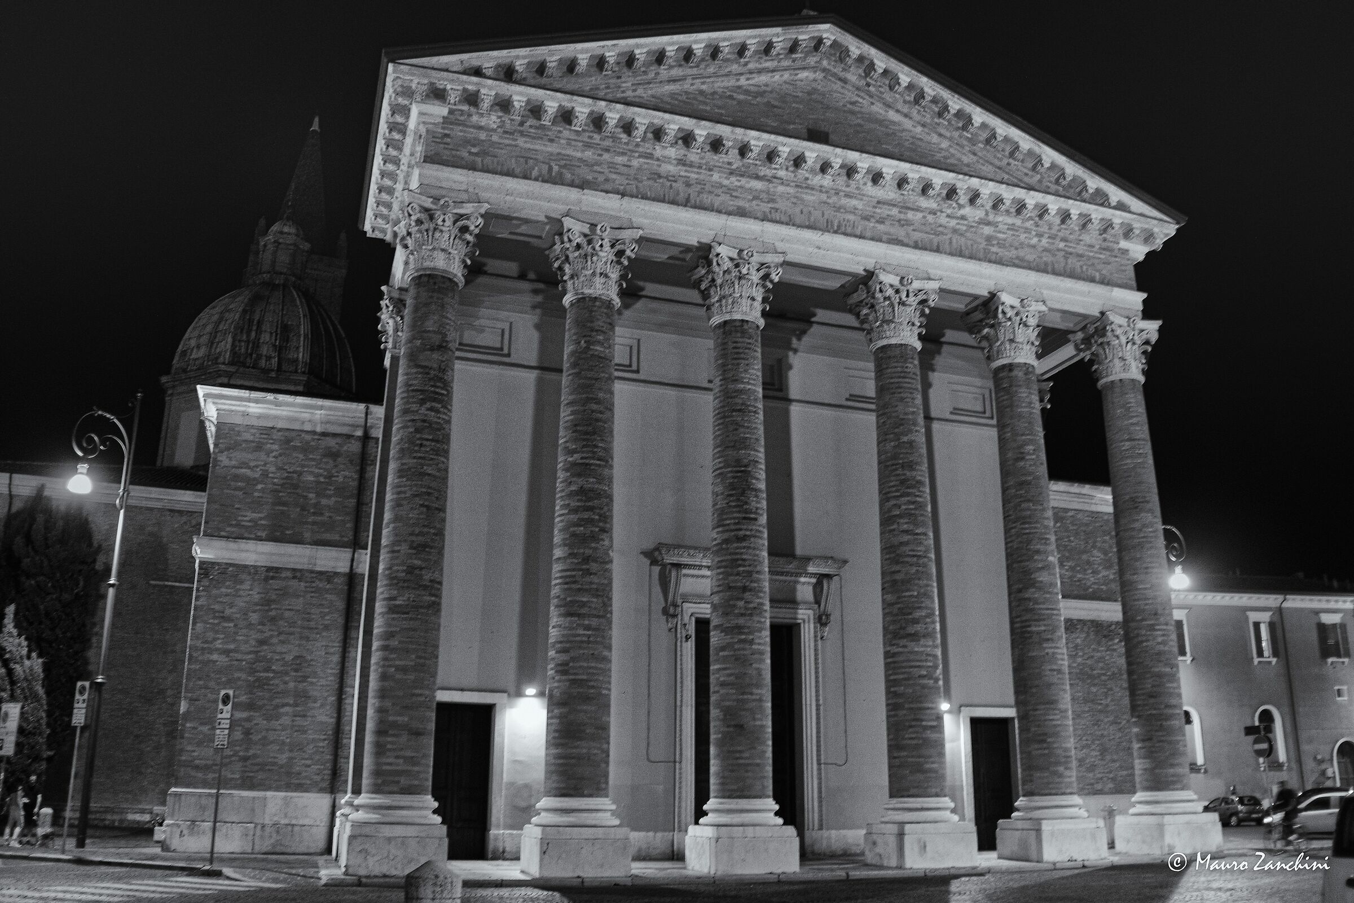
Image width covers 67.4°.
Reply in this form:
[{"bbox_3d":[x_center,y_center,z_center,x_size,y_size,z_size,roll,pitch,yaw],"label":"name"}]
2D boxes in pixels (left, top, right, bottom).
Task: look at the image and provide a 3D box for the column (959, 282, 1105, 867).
[{"bbox_3d":[8.083,2.633,23.348,1.689,12.646,1.689,6,-19,-17],"label":"column"}]

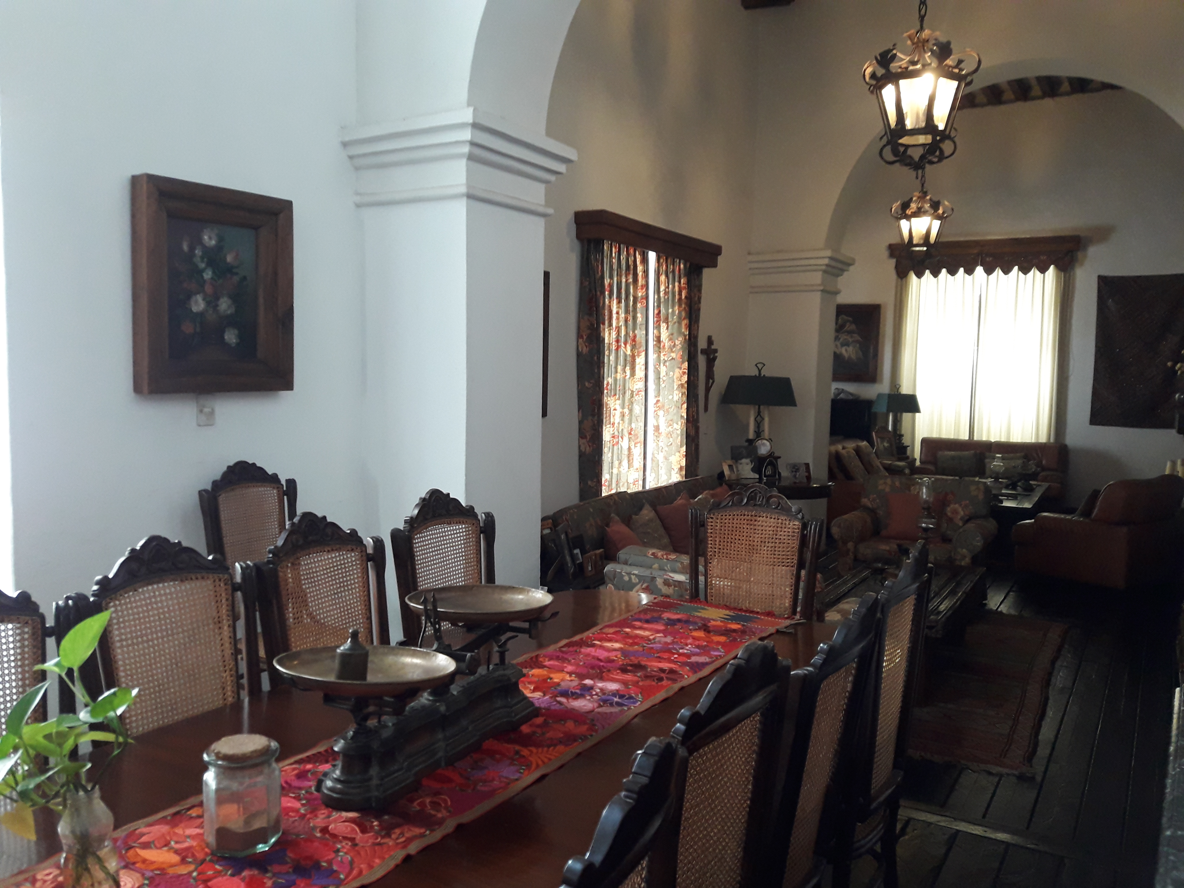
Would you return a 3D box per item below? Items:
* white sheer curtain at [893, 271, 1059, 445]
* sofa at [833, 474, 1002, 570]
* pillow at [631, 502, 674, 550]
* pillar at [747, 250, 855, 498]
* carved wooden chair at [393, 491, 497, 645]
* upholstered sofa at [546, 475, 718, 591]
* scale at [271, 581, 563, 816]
[{"bbox_3d":[4.877,-1.010,12.267,2.020,2.500,0.180,4,5,32],"label":"white sheer curtain"},{"bbox_3d":[2.612,0.667,7.679,1.170,0.760,0.880,3,5,27],"label":"sofa"},{"bbox_3d":[0.322,0.508,5.392,0.150,0.390,0.390,-31,-12,29],"label":"pillow"},{"bbox_3d":[1.716,-0.347,8.023,0.680,2.412,0.685,4,5,31],"label":"pillar"},{"bbox_3d":[-0.280,0.765,3.032,0.550,1.170,0.480,5,6,37],"label":"carved wooden chair"},{"bbox_3d":[0.634,0.652,5.810,0.920,0.736,2.400,4,5,31],"label":"upholstered sofa"},{"bbox_3d":[-0.318,0.468,1.956,0.330,0.350,0.700,3,5,27],"label":"scale"}]

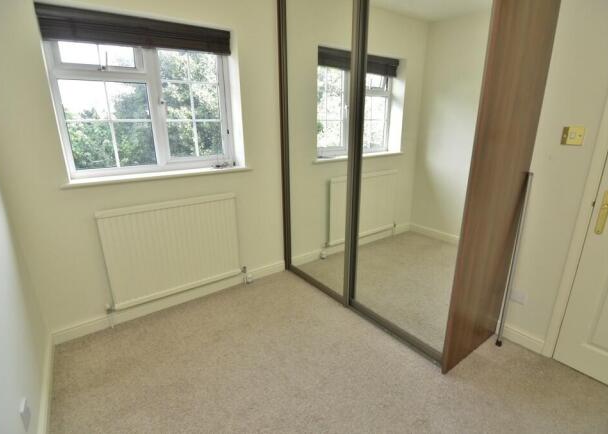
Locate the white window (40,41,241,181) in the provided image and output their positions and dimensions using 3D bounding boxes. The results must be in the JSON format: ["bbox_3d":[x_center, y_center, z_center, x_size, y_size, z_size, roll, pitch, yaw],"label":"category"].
[{"bbox_3d":[-1.086,-0.835,2.132,1.168,1.000,0.068,-12,19,-33],"label":"white window"}]

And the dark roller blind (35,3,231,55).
[{"bbox_3d":[-1.035,-1.223,1.953,1.134,0.184,0.061,-12,19,-33],"label":"dark roller blind"}]

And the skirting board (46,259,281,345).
[{"bbox_3d":[-0.939,0.669,2.456,1.833,0.102,0.019,-12,19,-33],"label":"skirting board"}]

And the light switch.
[{"bbox_3d":[1.406,-0.420,1.520,0.010,0.090,0.090,-13,20,-35],"label":"light switch"}]

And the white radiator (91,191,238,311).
[{"bbox_3d":[-0.976,0.235,2.261,0.941,0.714,0.071,-12,19,-33],"label":"white radiator"}]

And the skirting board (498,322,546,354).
[{"bbox_3d":[1.406,0.792,1.896,0.018,0.102,0.255,-13,20,-35],"label":"skirting board"}]

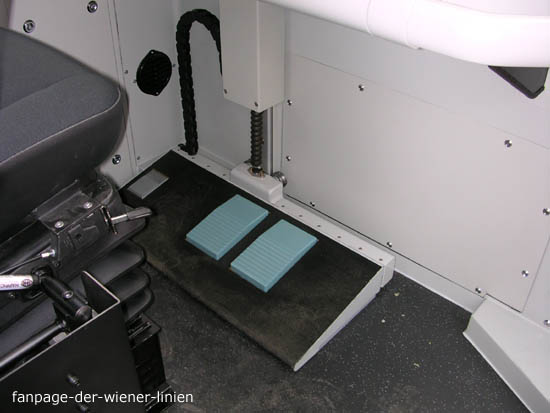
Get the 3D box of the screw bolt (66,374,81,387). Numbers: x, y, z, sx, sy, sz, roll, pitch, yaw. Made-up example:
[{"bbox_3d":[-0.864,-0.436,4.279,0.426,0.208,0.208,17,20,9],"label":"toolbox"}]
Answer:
[{"bbox_3d":[-0.255,0.220,0.743,0.013,0.011,0.011,28,45,31],"label":"screw bolt"}]

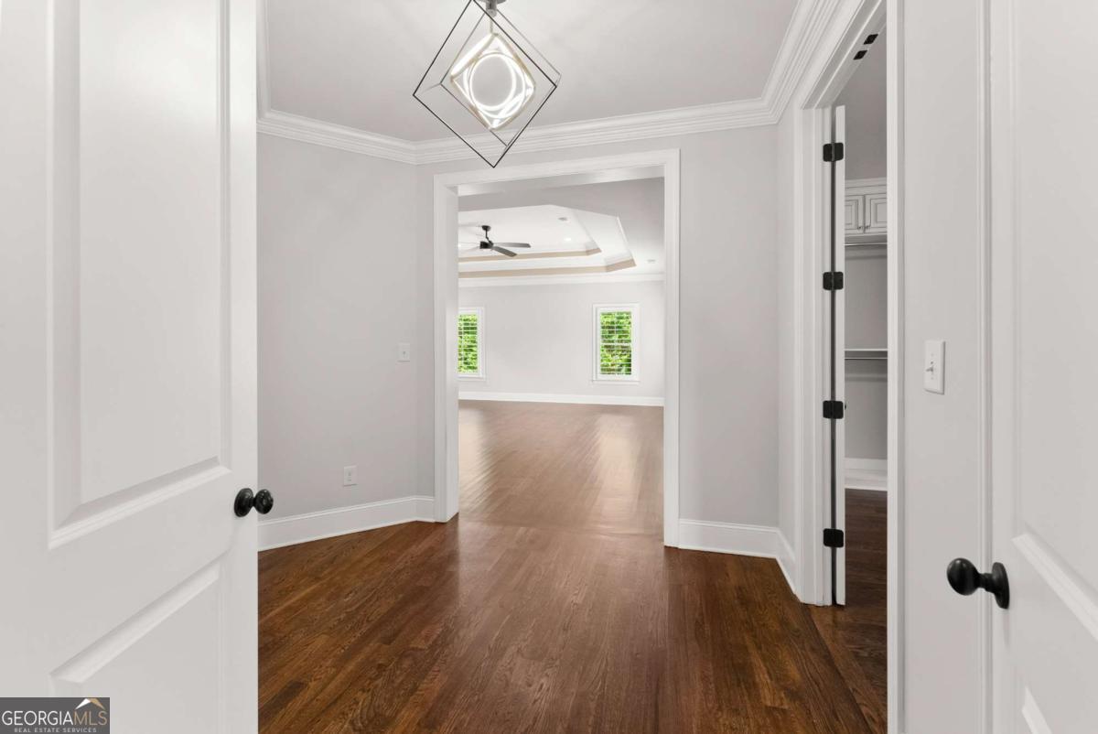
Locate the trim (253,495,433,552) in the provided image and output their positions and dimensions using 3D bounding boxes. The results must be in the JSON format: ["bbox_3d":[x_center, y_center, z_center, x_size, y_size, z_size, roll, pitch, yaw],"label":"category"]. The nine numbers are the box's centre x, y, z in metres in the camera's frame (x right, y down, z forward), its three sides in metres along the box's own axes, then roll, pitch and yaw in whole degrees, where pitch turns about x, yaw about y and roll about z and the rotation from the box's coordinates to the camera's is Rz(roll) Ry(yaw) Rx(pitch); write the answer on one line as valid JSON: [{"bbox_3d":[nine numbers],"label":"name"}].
[{"bbox_3d":[-1.337,1.038,2.849,1.123,0.186,0.112,-1,2,-29],"label":"trim"}]

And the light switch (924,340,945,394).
[{"bbox_3d":[0.961,-0.001,1.065,0.010,0.124,0.073,0,1,15],"label":"light switch"}]

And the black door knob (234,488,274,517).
[{"bbox_3d":[-0.674,0.311,0.980,0.062,0.064,0.064,0,1,-4],"label":"black door knob"}]

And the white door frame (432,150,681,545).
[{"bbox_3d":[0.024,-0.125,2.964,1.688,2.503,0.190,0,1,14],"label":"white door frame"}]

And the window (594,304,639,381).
[{"bbox_3d":[1.503,-0.542,9.550,0.933,1.636,0.060,0,1,14],"label":"window"}]

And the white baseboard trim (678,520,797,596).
[{"bbox_3d":[1.049,1.056,2.420,0.564,0.186,0.408,0,1,14],"label":"white baseboard trim"}]

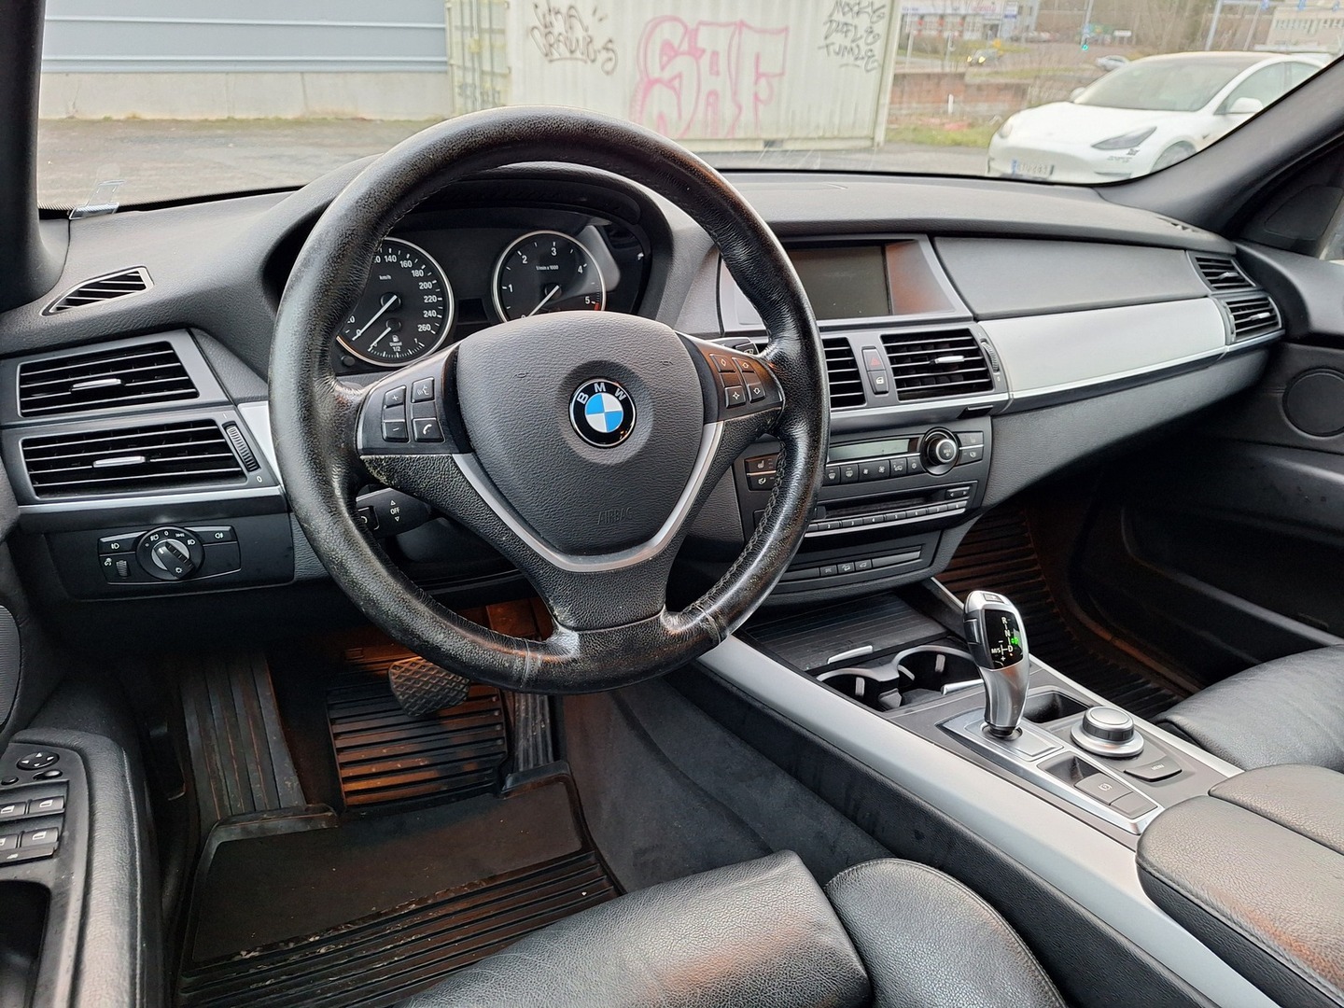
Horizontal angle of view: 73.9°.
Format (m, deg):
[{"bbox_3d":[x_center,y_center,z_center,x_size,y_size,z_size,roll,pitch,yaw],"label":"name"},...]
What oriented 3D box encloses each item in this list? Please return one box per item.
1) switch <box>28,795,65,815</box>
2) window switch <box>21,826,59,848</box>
[{"bbox_3d":[-0.446,0.215,0.636,0.021,0.007,0.013,-3,27,-21],"label":"switch"},{"bbox_3d":[-0.432,0.228,0.610,0.021,0.007,0.013,-3,27,-21],"label":"window switch"}]

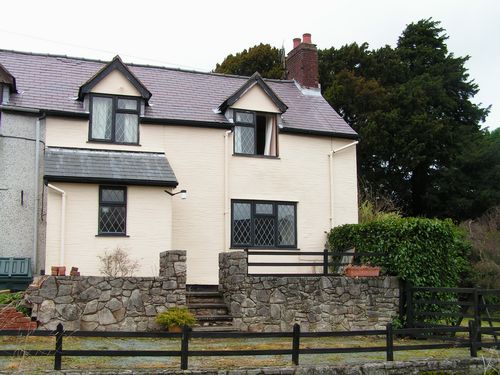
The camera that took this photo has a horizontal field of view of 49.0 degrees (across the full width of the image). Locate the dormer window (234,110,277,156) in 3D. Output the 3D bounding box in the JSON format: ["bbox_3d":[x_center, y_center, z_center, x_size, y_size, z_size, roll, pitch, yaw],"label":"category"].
[{"bbox_3d":[0.170,-1.377,14.213,1.200,1.180,0.110,2,-8,-17],"label":"dormer window"}]

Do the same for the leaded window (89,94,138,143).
[{"bbox_3d":[-3.233,-1.614,13.174,1.180,1.170,0.100,2,-8,-17],"label":"leaded window"}]

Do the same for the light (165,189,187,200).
[{"bbox_3d":[-1.586,0.145,11.768,0.420,0.240,0.220,2,-8,-17],"label":"light"}]

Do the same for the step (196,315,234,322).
[{"bbox_3d":[-0.791,2.477,10.334,0.880,0.120,0.400,2,-8,-17],"label":"step"}]

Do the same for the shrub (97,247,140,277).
[{"bbox_3d":[-2.553,1.517,10.647,0.800,0.720,0.700,2,-8,-17],"label":"shrub"}]

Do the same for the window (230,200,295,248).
[{"bbox_3d":[0.384,0.954,14.002,1.780,1.210,0.100,2,-8,-17],"label":"window"}]

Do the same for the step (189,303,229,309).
[{"bbox_3d":[-0.910,2.349,10.736,0.880,0.110,0.400,2,-8,-17],"label":"step"}]

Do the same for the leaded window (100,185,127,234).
[{"bbox_3d":[-2.857,0.482,11.461,0.570,1.060,0.100,2,-8,-17],"label":"leaded window"}]

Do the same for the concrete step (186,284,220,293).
[{"bbox_3d":[-1.088,2.107,11.347,0.880,0.130,0.400,2,-8,-17],"label":"concrete step"}]

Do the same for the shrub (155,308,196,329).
[{"bbox_3d":[-1.319,2.311,9.719,0.720,0.420,0.650,2,-8,-17],"label":"shrub"}]

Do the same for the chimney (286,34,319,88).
[{"bbox_3d":[1.762,-3.969,18.016,0.620,1.880,1.200,2,-8,-17],"label":"chimney"}]

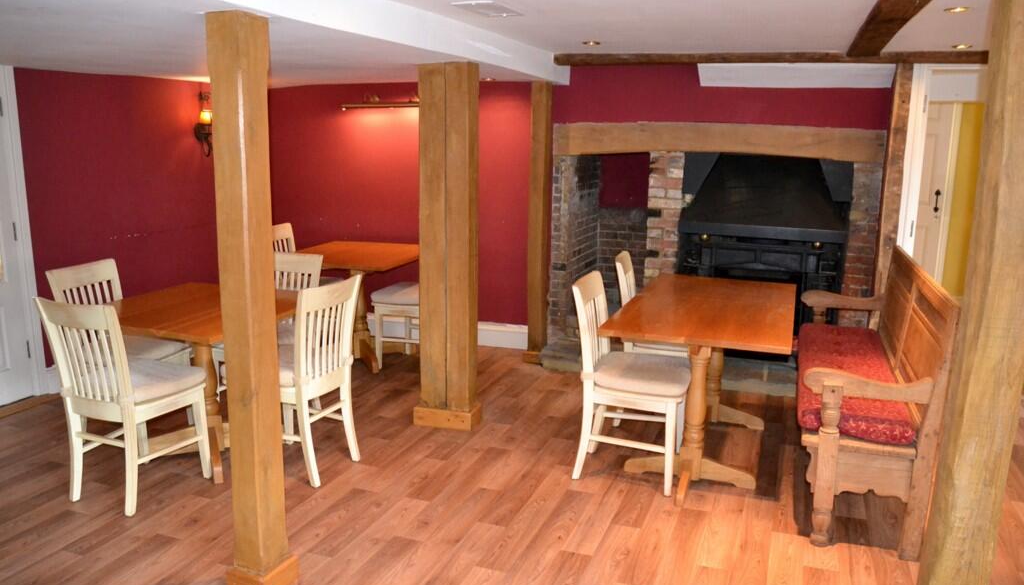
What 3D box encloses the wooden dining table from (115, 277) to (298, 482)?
[{"bbox_3d":[-1.469,0.437,3.665,0.903,0.765,0.898,5,12,20],"label":"wooden dining table"}]

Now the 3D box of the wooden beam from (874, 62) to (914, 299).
[{"bbox_3d":[2.233,-0.313,4.556,0.112,2.015,0.139,4,12,20],"label":"wooden beam"}]

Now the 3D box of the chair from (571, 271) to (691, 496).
[{"bbox_3d":[0.583,0.406,3.648,0.524,0.935,0.457,4,12,21],"label":"chair"}]

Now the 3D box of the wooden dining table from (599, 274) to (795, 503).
[{"bbox_3d":[0.995,0.431,3.920,0.780,0.765,1.510,5,12,20],"label":"wooden dining table"}]

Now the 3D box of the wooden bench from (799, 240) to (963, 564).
[{"bbox_3d":[1.643,0.370,3.659,0.515,1.008,1.705,4,12,20],"label":"wooden bench"}]

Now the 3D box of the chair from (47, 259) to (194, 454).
[{"bbox_3d":[-1.913,0.315,3.856,0.510,0.913,0.459,4,12,14],"label":"chair"}]

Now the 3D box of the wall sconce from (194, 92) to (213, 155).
[{"bbox_3d":[-2.284,-1.293,5.915,0.186,0.473,0.217,4,12,20],"label":"wall sconce"}]

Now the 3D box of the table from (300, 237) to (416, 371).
[{"bbox_3d":[-1.062,0.110,5.307,0.898,0.765,0.898,5,12,18],"label":"table"}]

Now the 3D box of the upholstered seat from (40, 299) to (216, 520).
[{"bbox_3d":[-1.706,0.436,3.463,0.454,0.930,0.524,5,12,22],"label":"upholstered seat"}]

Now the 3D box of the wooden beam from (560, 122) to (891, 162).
[{"bbox_3d":[1.263,-0.963,4.904,2.054,0.240,0.201,4,12,20],"label":"wooden beam"}]

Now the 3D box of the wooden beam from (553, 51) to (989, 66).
[{"bbox_3d":[1.508,-1.415,4.648,2.582,0.079,0.122,4,12,16],"label":"wooden beam"}]

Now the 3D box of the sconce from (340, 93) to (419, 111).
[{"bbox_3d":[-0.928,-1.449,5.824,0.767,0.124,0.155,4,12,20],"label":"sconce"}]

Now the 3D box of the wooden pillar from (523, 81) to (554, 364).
[{"bbox_3d":[0.202,-0.452,5.304,0.158,1.913,0.158,5,12,18],"label":"wooden pillar"}]

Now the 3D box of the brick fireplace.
[{"bbox_3d":[1.340,-0.258,5.286,2.093,1.628,0.713,4,12,20],"label":"brick fireplace"}]

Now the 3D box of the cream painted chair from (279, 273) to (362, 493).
[{"bbox_3d":[-1.013,0.381,3.613,0.510,0.913,0.459,6,12,22],"label":"cream painted chair"}]

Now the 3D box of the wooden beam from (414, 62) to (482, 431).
[{"bbox_3d":[-0.336,-0.207,4.060,0.316,1.913,0.158,4,12,15],"label":"wooden beam"}]

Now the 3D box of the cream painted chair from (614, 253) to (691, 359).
[{"bbox_3d":[0.857,0.269,4.368,0.522,0.935,0.457,4,12,21],"label":"cream painted chair"}]

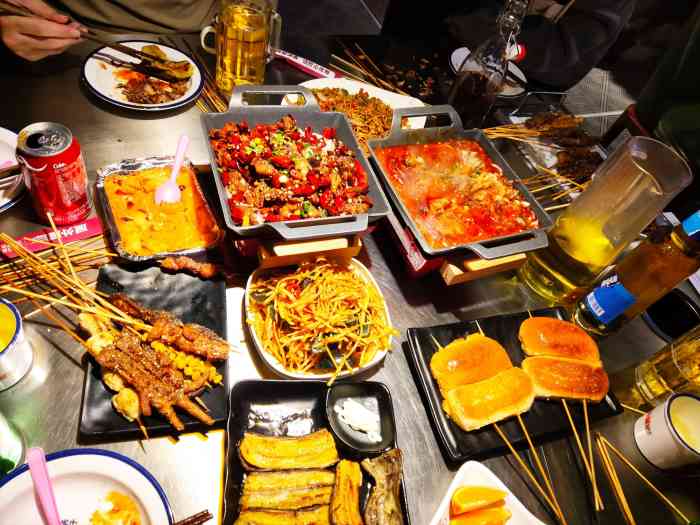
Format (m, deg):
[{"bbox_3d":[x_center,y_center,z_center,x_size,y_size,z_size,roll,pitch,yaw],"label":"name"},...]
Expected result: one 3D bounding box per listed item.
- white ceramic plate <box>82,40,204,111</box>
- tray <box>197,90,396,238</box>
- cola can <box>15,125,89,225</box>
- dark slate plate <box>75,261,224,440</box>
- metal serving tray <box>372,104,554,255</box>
[{"bbox_3d":[-0.333,-0.302,0.827,0.183,0.021,0.183,9,52,-12],"label":"white ceramic plate"},{"bbox_3d":[-0.073,-0.123,0.671,0.208,0.062,0.272,-8,58,-23],"label":"tray"},{"bbox_3d":[-0.356,-0.106,0.612,0.066,0.117,0.066,-1,55,-18],"label":"cola can"},{"bbox_3d":[-0.212,0.097,0.569,0.147,0.021,0.198,1,54,-17],"label":"dark slate plate"},{"bbox_3d":[0.151,-0.108,0.731,0.208,0.062,0.272,-12,59,-25],"label":"metal serving tray"}]

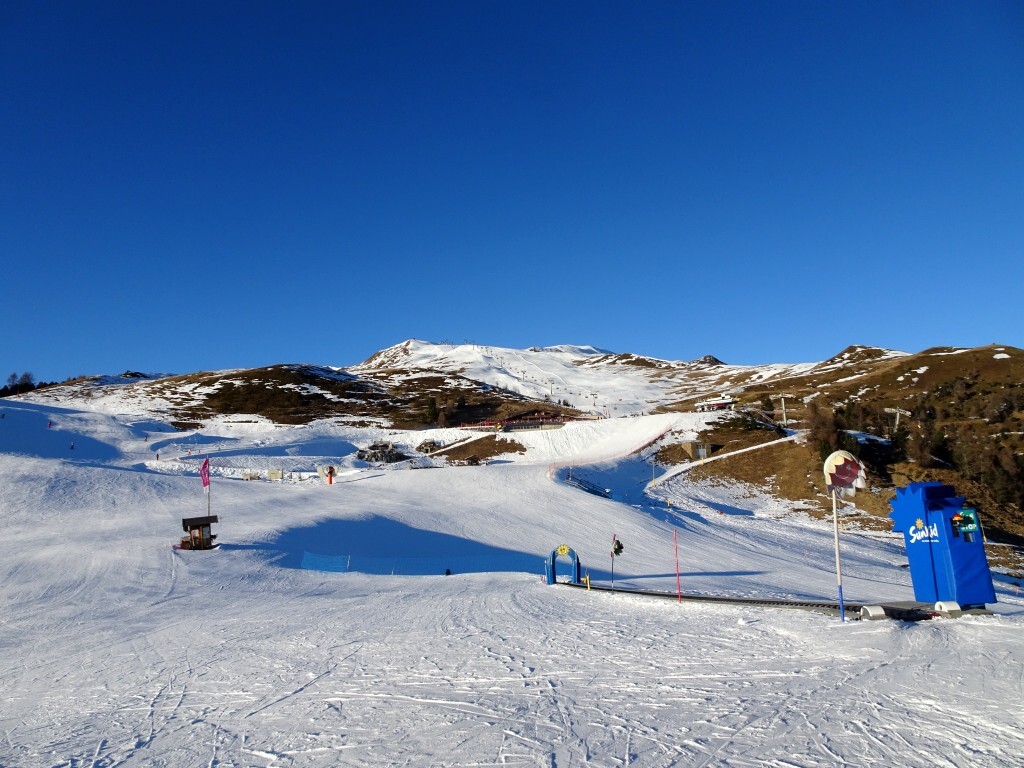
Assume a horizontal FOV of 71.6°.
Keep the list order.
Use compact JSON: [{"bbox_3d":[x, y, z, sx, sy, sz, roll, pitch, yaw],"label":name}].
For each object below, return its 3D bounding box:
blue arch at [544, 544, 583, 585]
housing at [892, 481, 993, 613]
[{"bbox_3d":[2.967,10.499,41.300,1.800,2.300,1.300,0,-10,-8],"label":"blue arch"},{"bbox_3d":[7.000,2.602,11.667,0.700,1.936,1.243,0,-13,-7],"label":"housing"}]

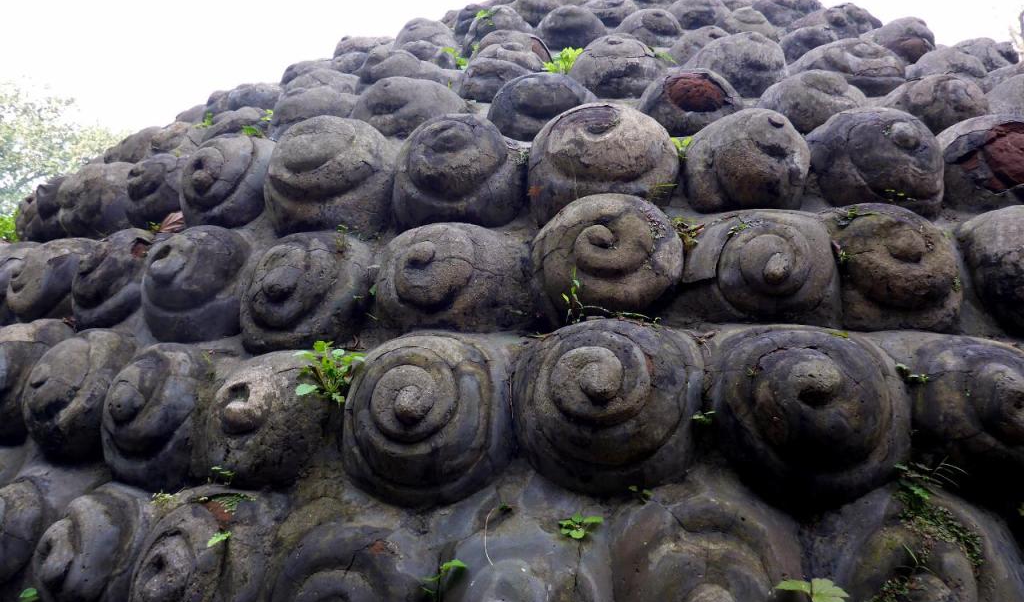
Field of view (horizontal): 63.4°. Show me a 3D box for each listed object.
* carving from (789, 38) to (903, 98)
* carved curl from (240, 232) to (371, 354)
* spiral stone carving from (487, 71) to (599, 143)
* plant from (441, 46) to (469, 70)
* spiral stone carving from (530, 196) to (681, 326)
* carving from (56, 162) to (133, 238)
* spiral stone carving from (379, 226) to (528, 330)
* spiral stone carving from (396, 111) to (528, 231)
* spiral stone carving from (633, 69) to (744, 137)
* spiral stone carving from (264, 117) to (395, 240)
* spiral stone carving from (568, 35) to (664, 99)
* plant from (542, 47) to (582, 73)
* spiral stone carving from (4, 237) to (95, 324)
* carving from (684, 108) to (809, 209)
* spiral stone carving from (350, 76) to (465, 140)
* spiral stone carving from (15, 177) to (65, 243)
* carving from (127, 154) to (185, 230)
[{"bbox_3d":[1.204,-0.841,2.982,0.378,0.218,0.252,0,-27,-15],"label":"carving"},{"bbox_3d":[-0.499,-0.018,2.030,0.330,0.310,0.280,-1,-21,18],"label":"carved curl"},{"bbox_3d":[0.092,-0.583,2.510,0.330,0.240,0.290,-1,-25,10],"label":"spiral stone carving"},{"bbox_3d":[-0.211,-0.895,3.045,0.101,0.088,0.084,0,-1,12],"label":"plant"},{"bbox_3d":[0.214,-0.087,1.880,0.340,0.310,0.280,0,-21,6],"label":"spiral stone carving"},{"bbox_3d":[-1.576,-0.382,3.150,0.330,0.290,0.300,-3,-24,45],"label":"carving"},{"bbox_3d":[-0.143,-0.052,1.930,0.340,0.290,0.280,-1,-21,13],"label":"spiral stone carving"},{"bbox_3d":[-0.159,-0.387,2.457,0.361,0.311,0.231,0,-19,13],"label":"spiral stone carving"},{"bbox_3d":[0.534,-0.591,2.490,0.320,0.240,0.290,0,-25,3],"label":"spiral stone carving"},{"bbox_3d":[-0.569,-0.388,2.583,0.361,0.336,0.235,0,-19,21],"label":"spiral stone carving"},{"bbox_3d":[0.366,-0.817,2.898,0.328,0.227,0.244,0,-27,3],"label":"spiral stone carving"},{"bbox_3d":[0.168,-0.795,2.750,0.130,0.100,0.110,0,-3,0],"label":"plant"},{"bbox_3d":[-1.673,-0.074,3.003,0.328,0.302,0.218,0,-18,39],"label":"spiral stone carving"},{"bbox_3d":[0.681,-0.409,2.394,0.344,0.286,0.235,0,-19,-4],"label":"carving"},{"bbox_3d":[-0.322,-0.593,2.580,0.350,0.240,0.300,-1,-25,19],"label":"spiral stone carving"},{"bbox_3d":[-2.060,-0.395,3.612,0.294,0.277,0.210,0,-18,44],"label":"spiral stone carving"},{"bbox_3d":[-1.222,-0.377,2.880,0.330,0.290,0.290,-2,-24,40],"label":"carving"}]

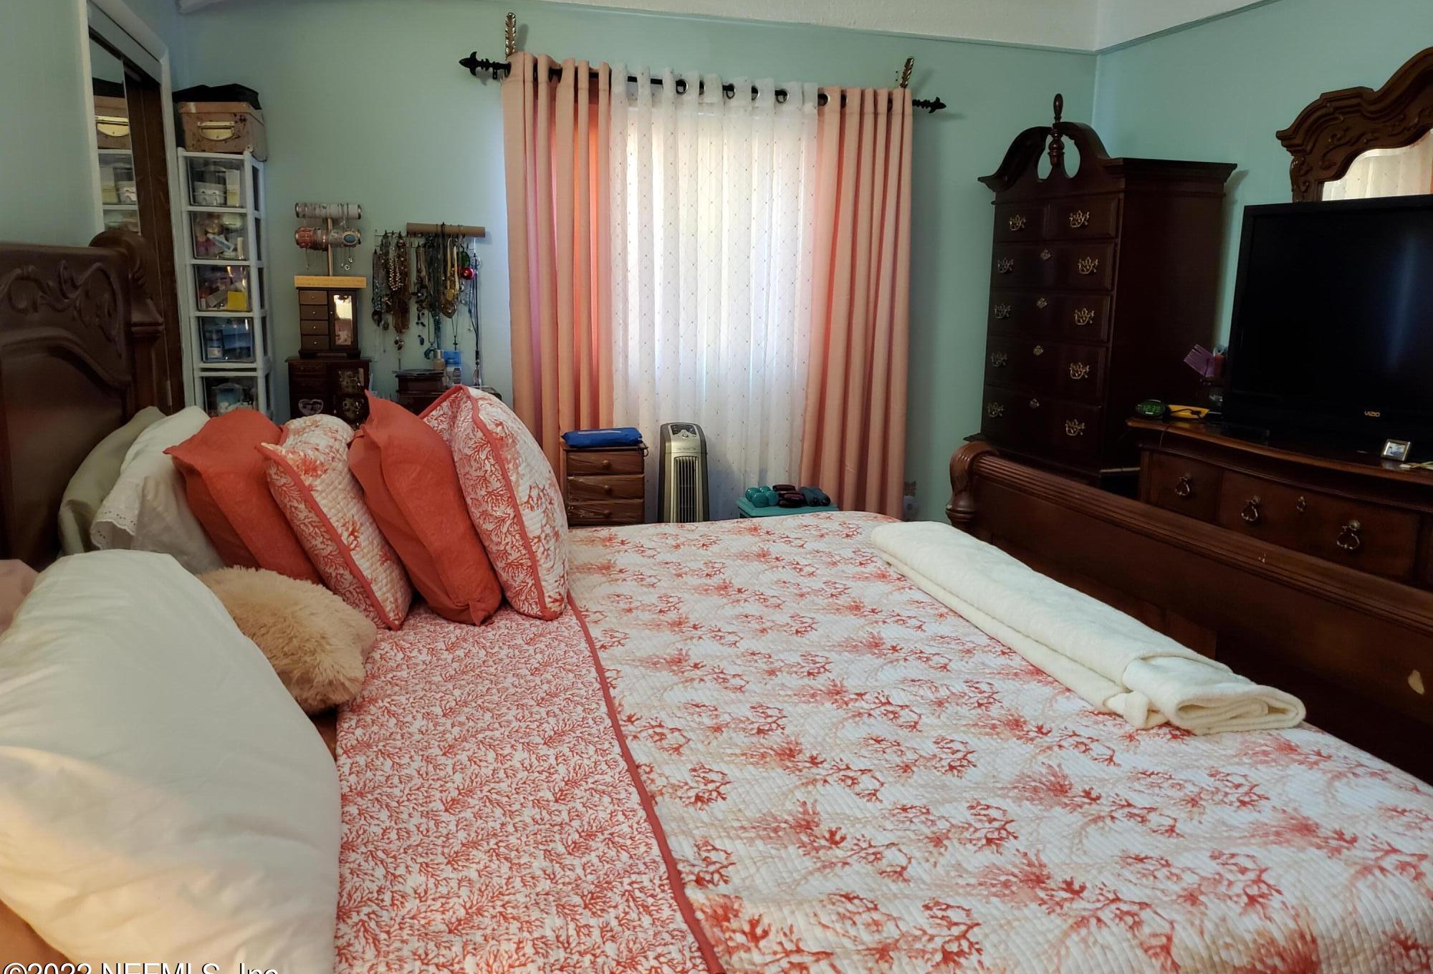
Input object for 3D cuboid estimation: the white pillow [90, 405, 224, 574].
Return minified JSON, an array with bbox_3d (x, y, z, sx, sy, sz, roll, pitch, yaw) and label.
[{"bbox_3d":[-1.104,0.051,2.316,0.160,0.460,0.640,-37,19,-7],"label":"white pillow"}]

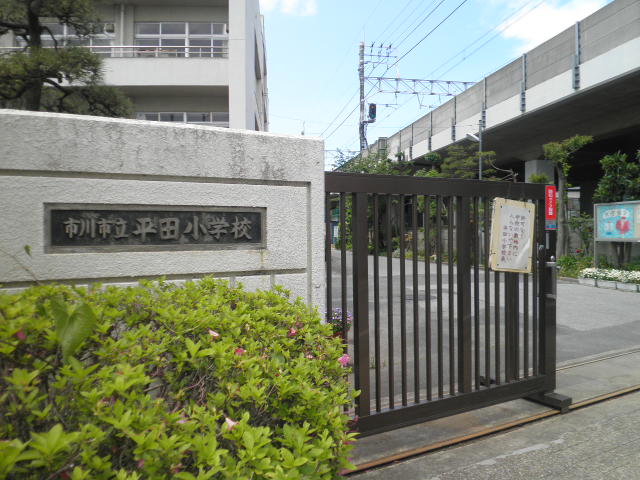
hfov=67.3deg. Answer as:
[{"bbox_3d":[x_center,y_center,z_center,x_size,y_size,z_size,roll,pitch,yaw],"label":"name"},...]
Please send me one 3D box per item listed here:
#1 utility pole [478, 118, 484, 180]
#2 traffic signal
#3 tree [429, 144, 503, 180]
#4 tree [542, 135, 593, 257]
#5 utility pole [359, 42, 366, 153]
[{"bbox_3d":[6.338,-1.784,18.802,0.140,5.920,0.140,-1,1,-11],"label":"utility pole"},{"bbox_3d":[4.554,-11.055,41.625,0.650,1.650,0.500,-1,1,-11],"label":"traffic signal"},{"bbox_3d":[6.311,-1.486,20.785,3.200,5.270,3.000,-1,1,-11],"label":"tree"},{"bbox_3d":[7.518,-1.048,14.640,1.550,4.320,1.400,-1,1,-11],"label":"tree"},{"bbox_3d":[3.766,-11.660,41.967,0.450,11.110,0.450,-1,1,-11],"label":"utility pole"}]

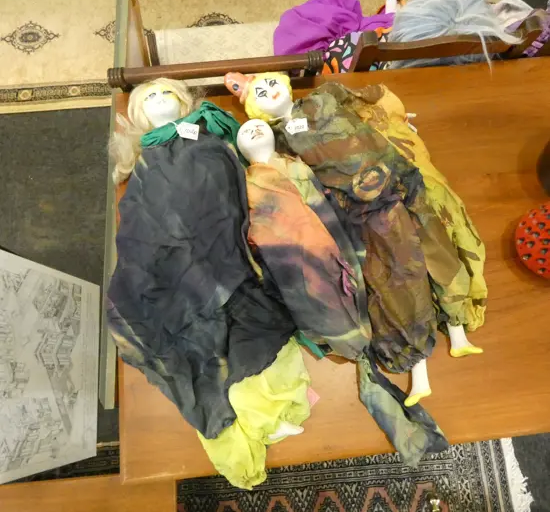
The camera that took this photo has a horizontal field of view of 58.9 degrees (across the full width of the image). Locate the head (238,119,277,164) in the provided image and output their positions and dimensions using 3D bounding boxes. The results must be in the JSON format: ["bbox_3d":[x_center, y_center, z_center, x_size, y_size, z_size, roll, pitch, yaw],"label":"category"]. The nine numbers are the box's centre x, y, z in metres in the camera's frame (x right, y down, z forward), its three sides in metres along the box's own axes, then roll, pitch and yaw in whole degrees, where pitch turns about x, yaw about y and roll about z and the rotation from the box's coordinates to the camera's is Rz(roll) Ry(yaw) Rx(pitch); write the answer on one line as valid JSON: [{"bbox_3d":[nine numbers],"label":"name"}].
[{"bbox_3d":[-0.035,-0.225,0.958,0.075,0.072,0.092,-10,72,-3],"label":"head"}]

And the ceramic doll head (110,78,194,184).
[{"bbox_3d":[-0.245,-0.260,0.964,0.176,0.085,0.223,-10,72,-4],"label":"ceramic doll head"}]

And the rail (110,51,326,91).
[{"bbox_3d":[-0.121,-0.390,1.017,0.449,0.042,0.042,-6,72,-3],"label":"rail"}]

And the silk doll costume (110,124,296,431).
[{"bbox_3d":[-0.153,0.025,0.872,0.317,0.085,0.573,-13,72,-5],"label":"silk doll costume"}]

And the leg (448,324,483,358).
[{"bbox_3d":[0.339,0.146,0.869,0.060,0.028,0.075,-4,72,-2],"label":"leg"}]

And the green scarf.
[{"bbox_3d":[-0.155,-0.240,0.959,0.215,0.065,0.146,0,72,-1],"label":"green scarf"}]

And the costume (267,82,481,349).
[{"bbox_3d":[0.208,-0.095,0.919,0.279,0.080,0.600,-20,73,-7],"label":"costume"}]

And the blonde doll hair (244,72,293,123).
[{"bbox_3d":[-0.013,-0.319,0.987,0.106,0.075,0.083,-40,77,-7],"label":"blonde doll hair"}]

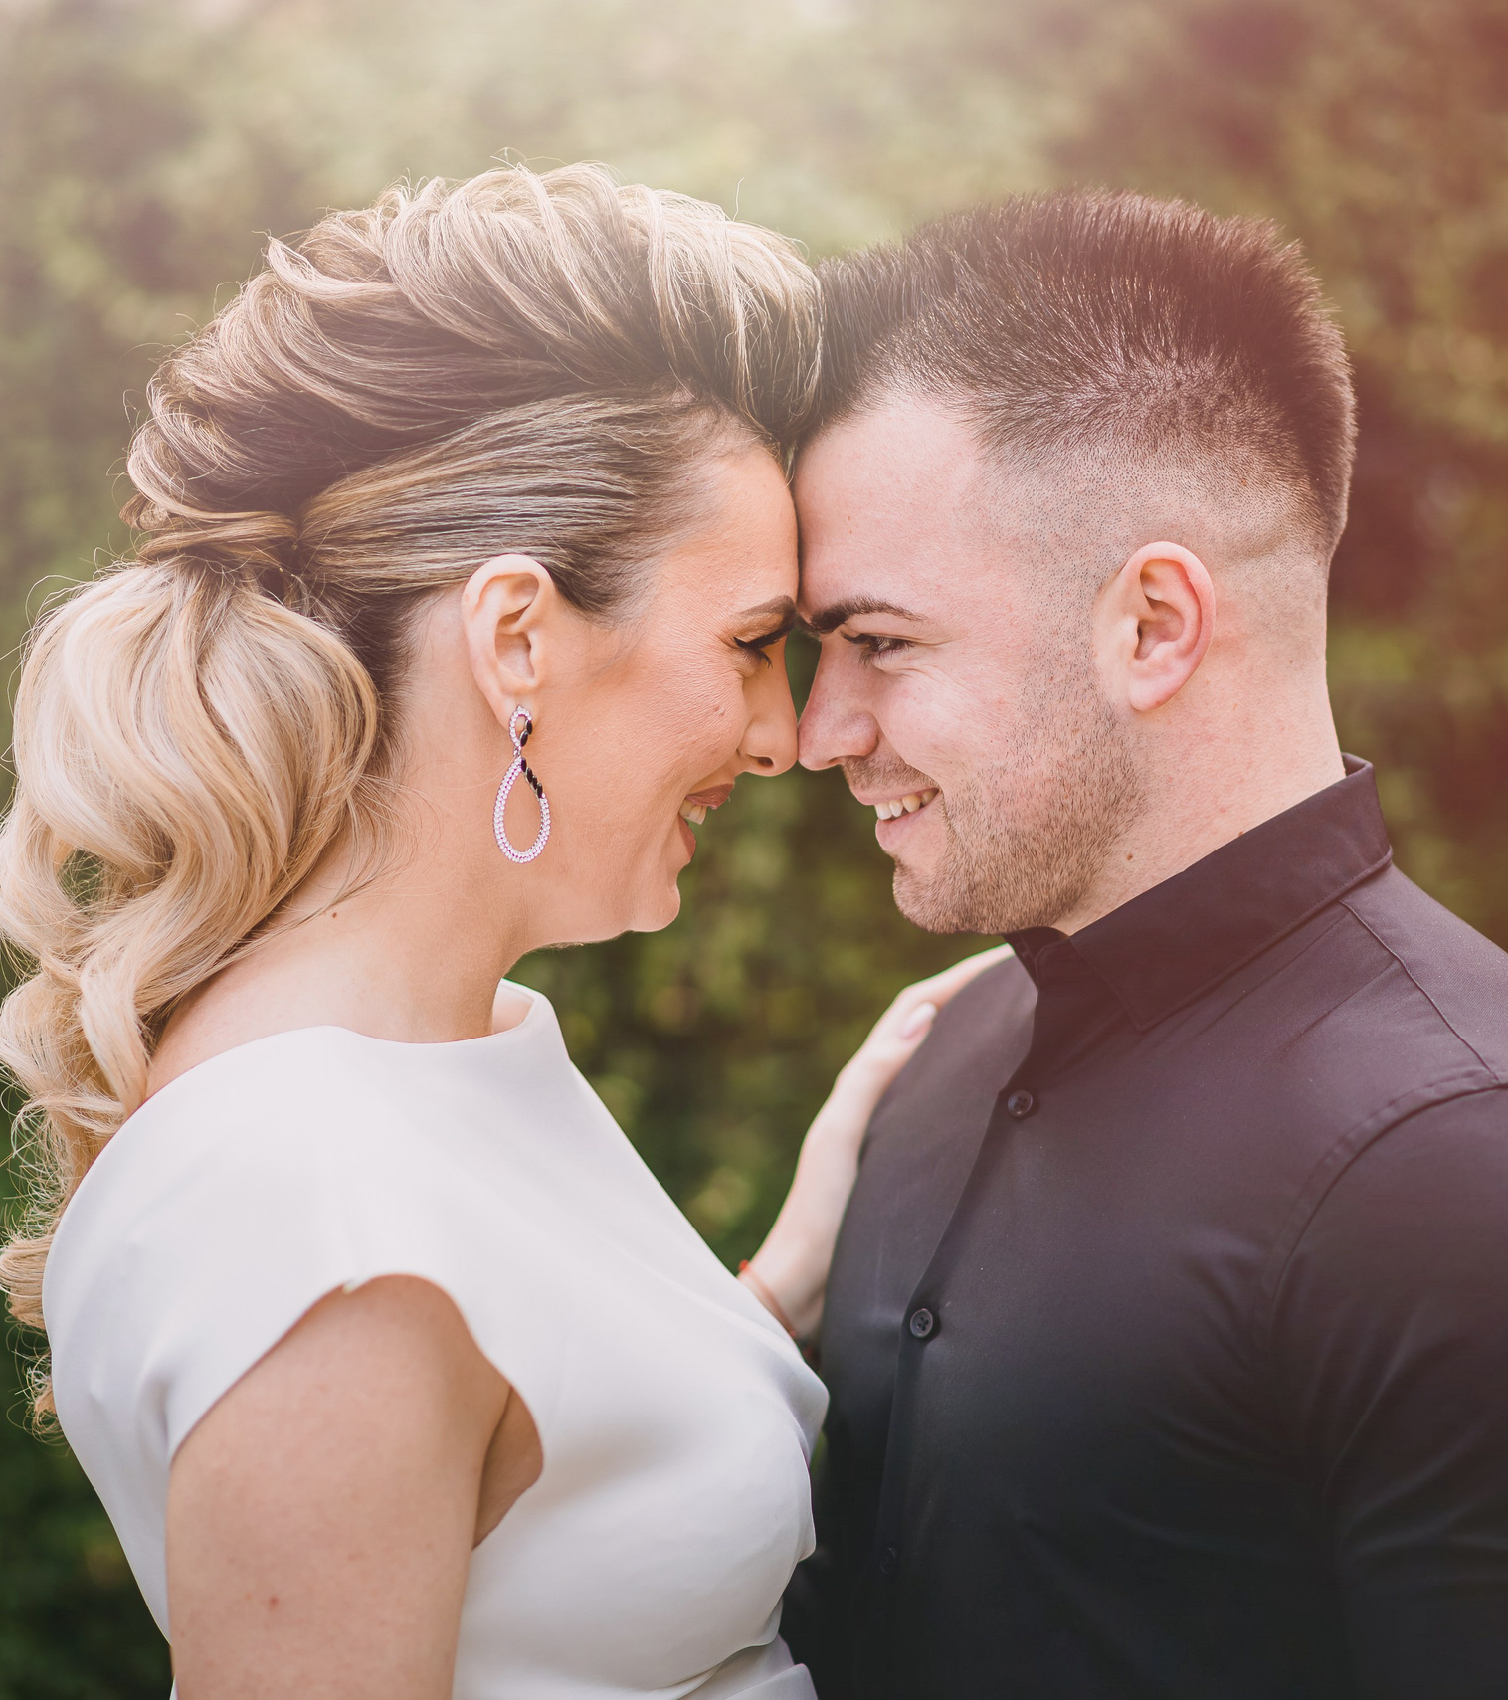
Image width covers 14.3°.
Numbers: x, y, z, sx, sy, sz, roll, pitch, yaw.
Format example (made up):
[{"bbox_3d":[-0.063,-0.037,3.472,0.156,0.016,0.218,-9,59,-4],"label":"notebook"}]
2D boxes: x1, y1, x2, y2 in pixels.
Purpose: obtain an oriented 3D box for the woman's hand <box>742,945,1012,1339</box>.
[{"bbox_3d":[0.049,0.103,2.320,0.050,0.175,0.085,34,0,0],"label":"woman's hand"}]

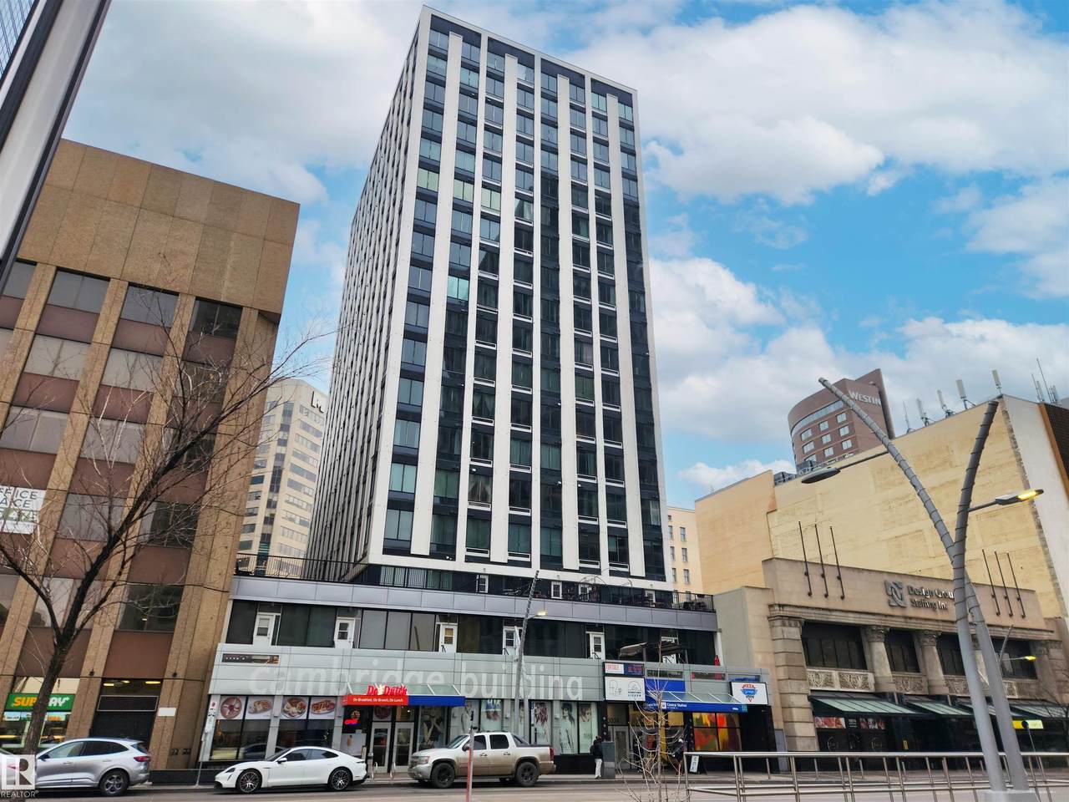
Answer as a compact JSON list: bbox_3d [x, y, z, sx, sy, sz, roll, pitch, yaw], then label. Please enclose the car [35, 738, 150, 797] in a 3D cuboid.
[{"bbox_3d":[-14.769,11.577,22.609,4.580,1.670,1.880,11,-26,-22],"label":"car"}]

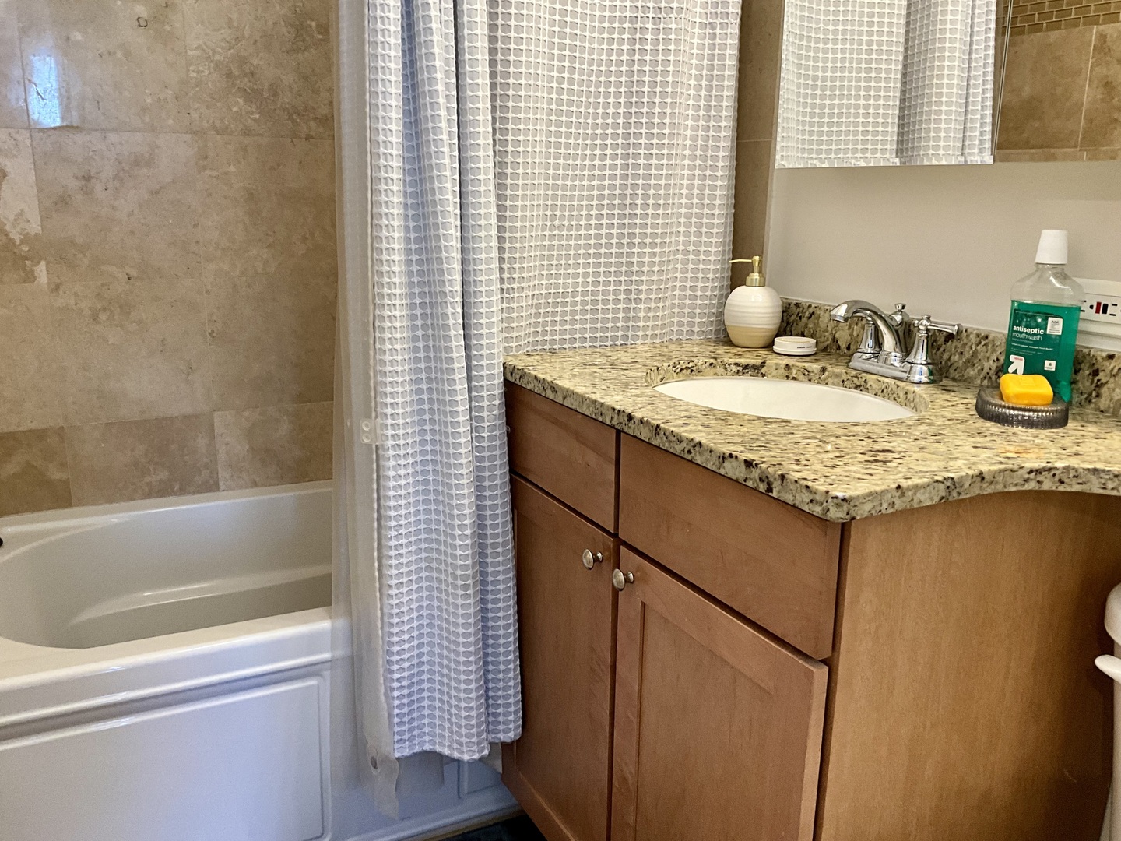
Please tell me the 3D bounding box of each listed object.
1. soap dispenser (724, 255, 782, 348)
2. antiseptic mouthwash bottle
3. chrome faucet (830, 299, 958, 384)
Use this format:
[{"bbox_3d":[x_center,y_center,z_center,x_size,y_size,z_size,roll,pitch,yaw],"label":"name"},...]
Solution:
[{"bbox_3d":[0.342,-0.210,1.652,0.103,0.156,0.101,2,14,4],"label":"soap dispenser"},{"bbox_3d":[0.619,-0.130,1.207,0.050,0.220,0.079,-9,17,-34],"label":"antiseptic mouthwash bottle"},{"bbox_3d":[0.456,-0.120,1.378,0.154,0.115,0.226,-6,15,-27],"label":"chrome faucet"}]

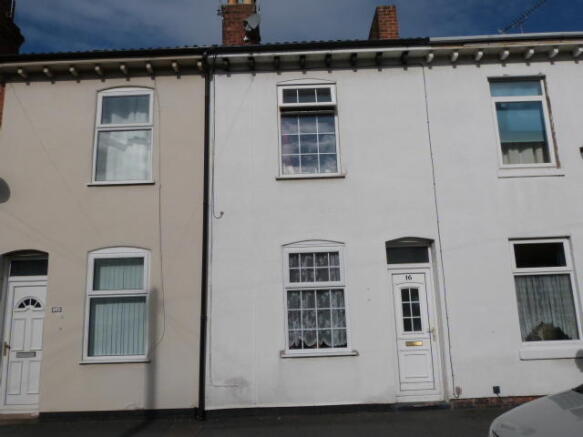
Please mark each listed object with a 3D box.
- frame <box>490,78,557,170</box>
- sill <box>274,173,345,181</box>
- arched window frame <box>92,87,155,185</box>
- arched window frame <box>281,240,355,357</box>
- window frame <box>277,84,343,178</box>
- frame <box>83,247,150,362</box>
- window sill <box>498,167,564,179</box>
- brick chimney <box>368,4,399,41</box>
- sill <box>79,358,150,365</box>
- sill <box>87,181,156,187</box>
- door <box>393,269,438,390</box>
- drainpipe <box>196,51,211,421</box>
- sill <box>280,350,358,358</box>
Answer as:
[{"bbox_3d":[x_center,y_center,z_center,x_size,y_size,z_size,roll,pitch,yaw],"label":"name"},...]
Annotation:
[{"bbox_3d":[4.000,-1.658,7.350,0.955,1.651,0.080,-2,-10,0],"label":"frame"},{"bbox_3d":[0.316,-0.662,6.877,1.116,0.064,0.120,-2,-10,1],"label":"sill"},{"bbox_3d":[-2.795,-1.401,7.139,1.021,1.729,0.100,-2,-10,1],"label":"arched window frame"},{"bbox_3d":[0.378,1.222,6.580,0.990,1.722,0.100,-2,-10,1],"label":"arched window frame"},{"bbox_3d":[0.308,-1.532,7.345,1.031,1.691,0.080,-2,-10,0],"label":"window frame"},{"bbox_3d":[-2.698,1.338,6.632,1.034,1.761,0.100,-2,-10,1],"label":"frame"},{"bbox_3d":[3.853,-0.730,6.824,1.040,0.136,0.120,-2,-10,1],"label":"window sill"},{"bbox_3d":[2.146,-4.151,9.810,0.442,0.988,1.100,-2,-10,1],"label":"brick chimney"},{"bbox_3d":[-2.766,2.264,6.672,1.126,0.050,0.130,-2,-10,0],"label":"sill"},{"bbox_3d":[-2.867,-0.594,7.168,1.150,0.050,0.130,-2,-10,0],"label":"sill"},{"bbox_3d":[1.994,1.831,6.849,0.650,1.921,0.070,-2,-10,0],"label":"door"},{"bbox_3d":[-1.425,0.111,6.961,0.100,5.973,0.120,-2,-10,0],"label":"drainpipe"},{"bbox_3d":[0.427,2.055,6.379,1.166,0.069,0.130,-2,-10,1],"label":"sill"}]

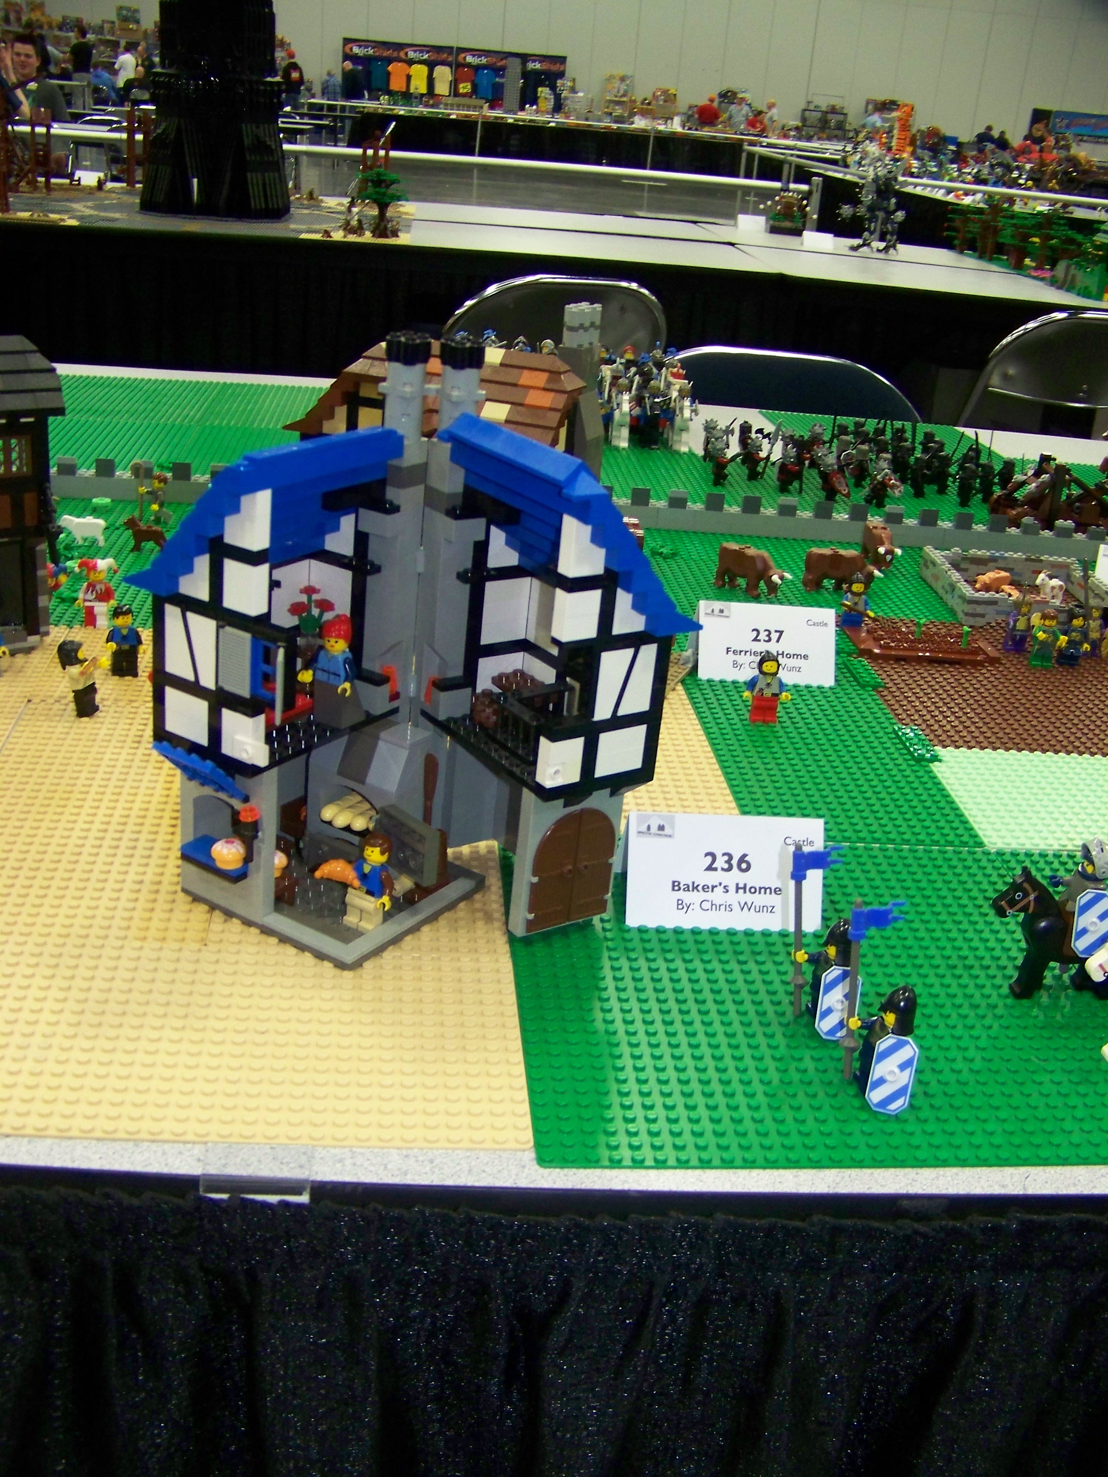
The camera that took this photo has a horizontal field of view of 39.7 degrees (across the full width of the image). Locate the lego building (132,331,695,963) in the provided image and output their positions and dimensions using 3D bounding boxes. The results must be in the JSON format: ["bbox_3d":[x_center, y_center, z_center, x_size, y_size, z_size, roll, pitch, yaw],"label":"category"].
[{"bbox_3d":[-0.059,-0.046,0.649,0.236,0.243,0.152,4,23,-4],"label":"lego building"}]

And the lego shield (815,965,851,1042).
[{"bbox_3d":[0.113,0.105,0.608,0.017,0.029,0.006,7,-8,29],"label":"lego shield"}]

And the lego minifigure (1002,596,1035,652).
[{"bbox_3d":[0.327,-0.082,1.081,0.024,0.043,0.016,-2,24,-17],"label":"lego minifigure"}]

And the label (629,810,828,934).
[{"bbox_3d":[0.076,0.054,0.696,0.089,0.045,0.051,3,23,-6],"label":"label"}]

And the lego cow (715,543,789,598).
[{"bbox_3d":[0.148,-0.126,1.158,0.052,0.032,0.018,17,26,26],"label":"lego cow"}]

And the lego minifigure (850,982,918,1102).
[{"bbox_3d":[0.121,0.113,0.572,0.021,0.048,0.028,2,23,-6],"label":"lego minifigure"}]

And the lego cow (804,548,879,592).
[{"bbox_3d":[0.220,-0.128,1.173,0.060,0.034,0.020,1,23,-11],"label":"lego cow"}]

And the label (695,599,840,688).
[{"bbox_3d":[0.136,-0.066,0.993,0.090,0.045,0.052,3,23,-6],"label":"label"}]

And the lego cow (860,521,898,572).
[{"bbox_3d":[0.269,-0.160,1.262,0.018,0.032,0.050,2,23,-7],"label":"lego cow"}]

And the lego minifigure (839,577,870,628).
[{"bbox_3d":[0.210,-0.098,1.071,0.024,0.039,0.015,2,23,-9],"label":"lego minifigure"}]

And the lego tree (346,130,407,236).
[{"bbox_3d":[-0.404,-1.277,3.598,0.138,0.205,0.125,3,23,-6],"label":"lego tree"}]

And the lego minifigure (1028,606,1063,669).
[{"bbox_3d":[0.338,-0.069,1.051,0.024,0.042,0.015,4,23,-2],"label":"lego minifigure"}]

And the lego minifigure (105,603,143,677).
[{"bbox_3d":[-0.249,-0.057,0.896,0.024,0.043,0.014,2,23,-6],"label":"lego minifigure"}]

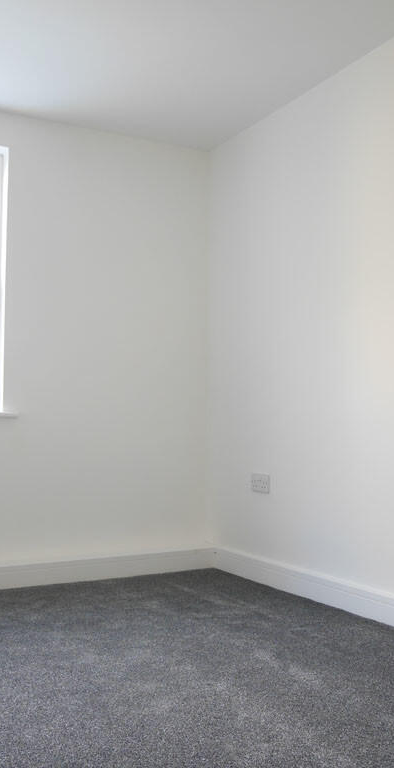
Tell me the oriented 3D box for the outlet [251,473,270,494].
[{"bbox_3d":[0.309,0.487,3.473,0.012,0.086,0.146,2,-4,-28],"label":"outlet"}]

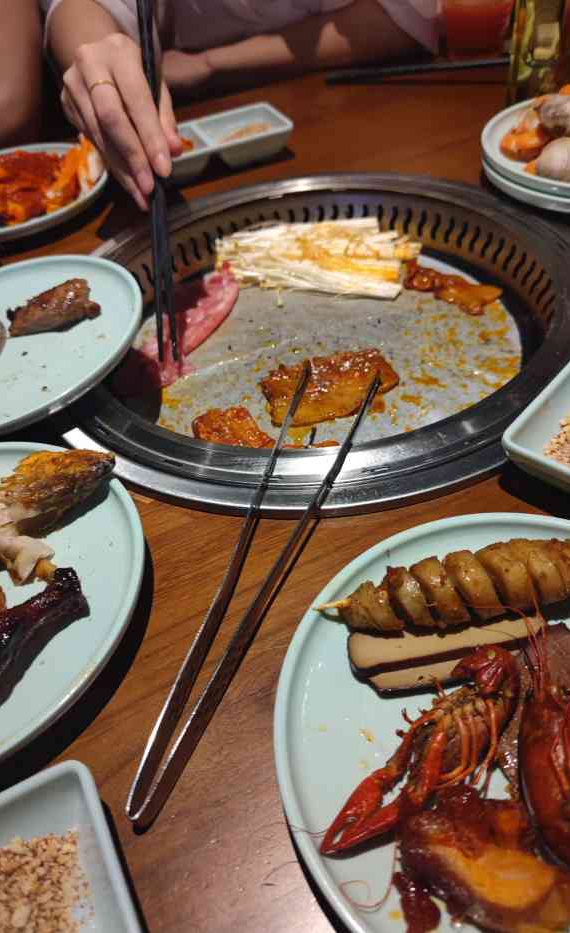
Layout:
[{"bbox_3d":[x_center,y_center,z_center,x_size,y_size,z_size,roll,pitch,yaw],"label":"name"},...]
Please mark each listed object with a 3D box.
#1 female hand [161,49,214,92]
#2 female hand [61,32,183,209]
[{"bbox_3d":[-0.130,-0.471,0.800,0.115,0.050,0.075,-17,46,-8],"label":"female hand"},{"bbox_3d":[-0.112,-0.237,0.460,0.072,0.108,0.075,-19,30,-3],"label":"female hand"}]

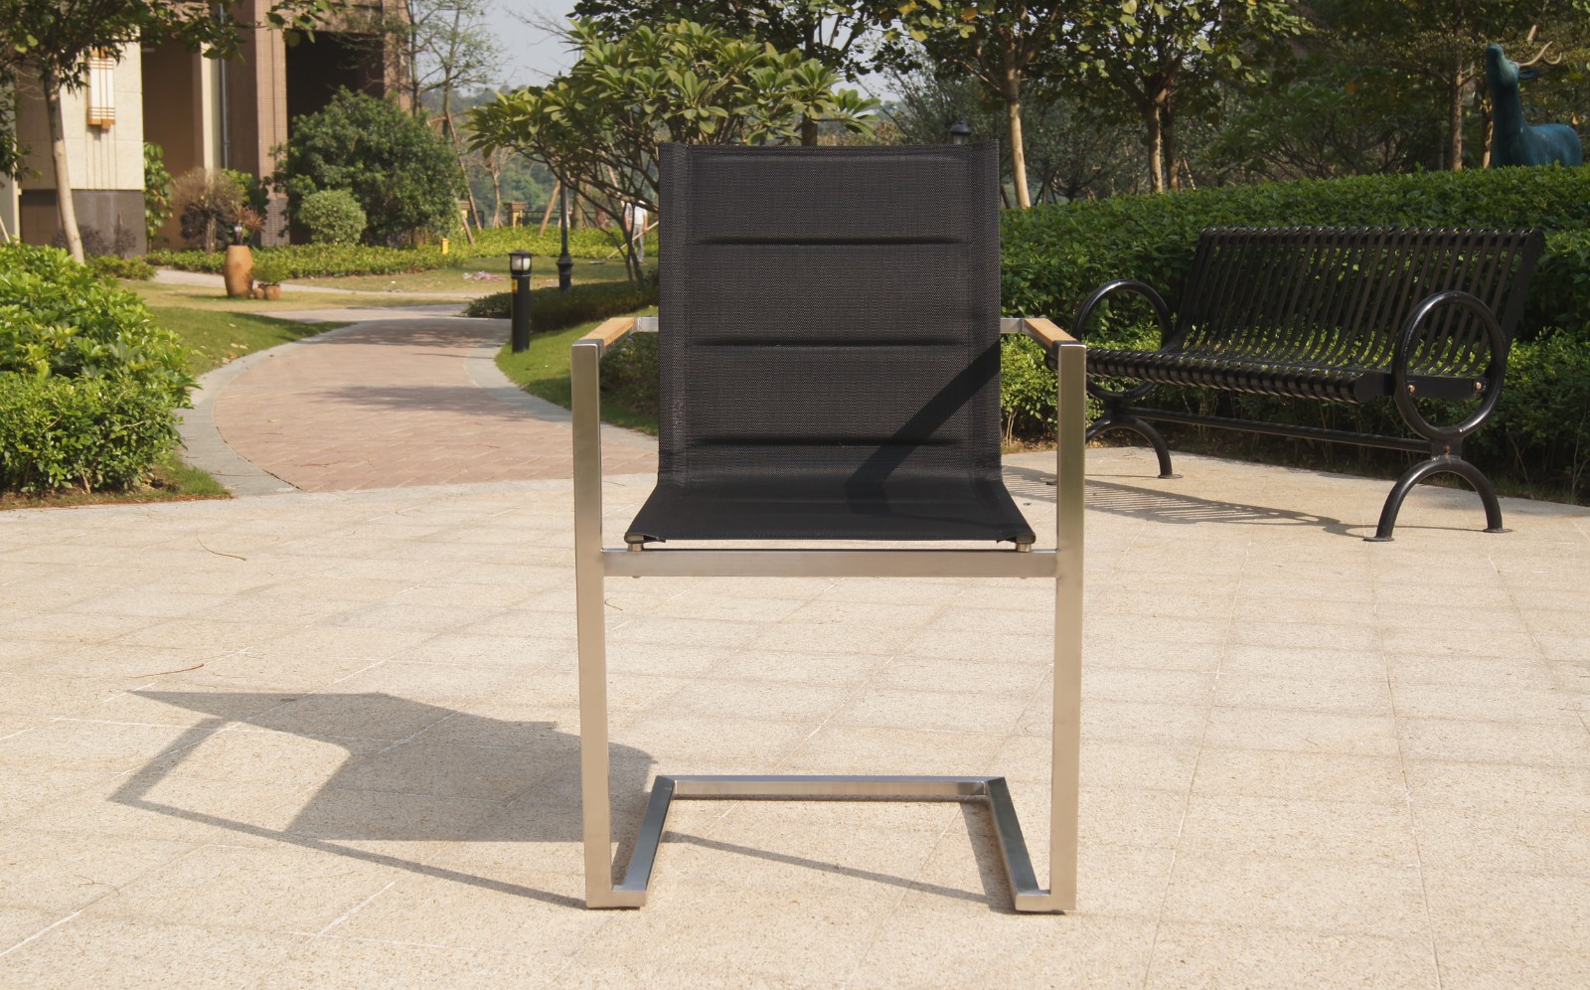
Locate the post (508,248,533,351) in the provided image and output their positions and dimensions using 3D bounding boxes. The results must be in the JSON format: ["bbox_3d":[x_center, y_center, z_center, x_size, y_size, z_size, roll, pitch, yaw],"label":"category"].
[{"bbox_3d":[-2.009,-1.415,14.500,0.172,0.762,0.172,0,7,0],"label":"post"}]

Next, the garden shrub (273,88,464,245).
[{"bbox_3d":[-7.511,-5.725,35.000,3.350,2.868,3.183,0,7,0],"label":"garden shrub"}]

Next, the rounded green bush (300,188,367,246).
[{"bbox_3d":[-8.029,-4.791,34.500,1.187,1.036,1.187,0,7,0],"label":"rounded green bush"}]

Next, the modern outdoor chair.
[{"bbox_3d":[0.046,0.003,2.482,0.566,0.900,0.570,0,7,1],"label":"modern outdoor chair"}]

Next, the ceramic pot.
[{"bbox_3d":[-8.137,-3.265,29.000,0.472,0.798,0.472,0,7,0],"label":"ceramic pot"}]

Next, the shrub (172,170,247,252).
[{"bbox_3d":[-9.892,-4.778,33.500,1.320,1.467,1.320,0,7,0],"label":"shrub"}]

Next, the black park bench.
[{"bbox_3d":[1.454,-0.391,6.097,0.650,0.840,1.620,-3,8,-26],"label":"black park bench"}]

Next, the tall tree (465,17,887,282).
[{"bbox_3d":[-1.270,-3.488,20.500,4.220,2.847,3.882,0,7,0],"label":"tall tree"}]

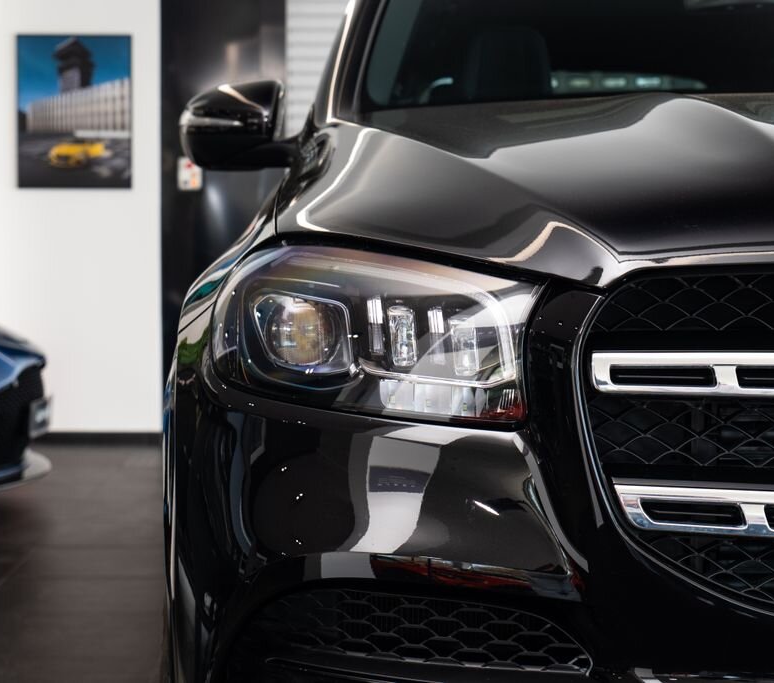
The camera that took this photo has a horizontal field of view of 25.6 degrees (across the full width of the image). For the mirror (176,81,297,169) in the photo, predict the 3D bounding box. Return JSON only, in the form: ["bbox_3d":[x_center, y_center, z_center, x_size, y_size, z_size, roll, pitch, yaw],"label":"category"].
[{"bbox_3d":[-0.294,-0.421,3.320,0.212,0.167,0.170,0,4,1],"label":"mirror"}]

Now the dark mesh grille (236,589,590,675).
[{"bbox_3d":[0.030,0.298,1.755,0.365,0.075,0.085,1,4,14],"label":"dark mesh grille"}]

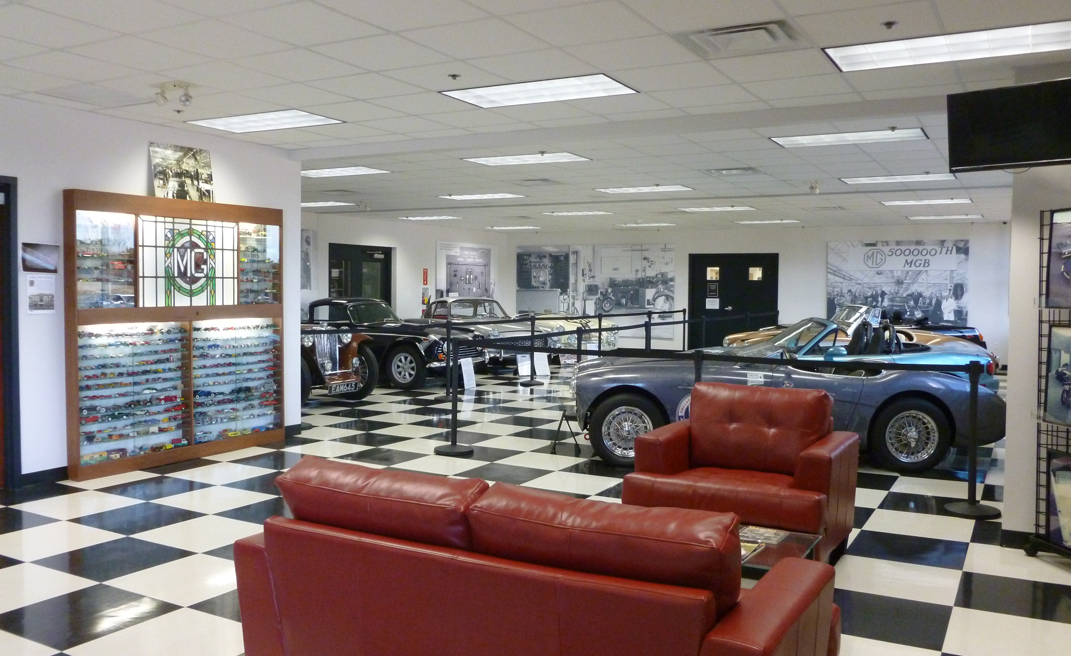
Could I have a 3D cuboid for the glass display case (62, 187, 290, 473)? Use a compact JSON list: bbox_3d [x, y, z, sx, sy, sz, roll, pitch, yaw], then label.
[{"bbox_3d":[-2.942,0.027,7.294,0.172,2.161,1.980,2,3,32],"label":"glass display case"}]

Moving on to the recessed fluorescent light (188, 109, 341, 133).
[{"bbox_3d":[-2.201,-1.696,7.061,1.220,0.070,0.610,2,3,31],"label":"recessed fluorescent light"}]

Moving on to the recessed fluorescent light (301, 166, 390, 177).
[{"bbox_3d":[-2.352,-1.861,10.255,1.220,0.070,0.610,2,3,31],"label":"recessed fluorescent light"}]

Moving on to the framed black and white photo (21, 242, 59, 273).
[{"bbox_3d":[-3.616,-0.510,6.340,0.015,0.213,0.275,2,3,32],"label":"framed black and white photo"}]

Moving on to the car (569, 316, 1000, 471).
[{"bbox_3d":[2.213,0.570,7.742,3.750,1.140,1.550,1,3,3],"label":"car"}]

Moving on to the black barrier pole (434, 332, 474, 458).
[{"bbox_3d":[-0.717,0.581,7.703,0.353,1.071,0.353,1,3,0],"label":"black barrier pole"}]

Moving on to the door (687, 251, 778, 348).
[{"bbox_3d":[4.187,-0.456,18.482,1.950,2.241,0.101,2,3,28],"label":"door"}]

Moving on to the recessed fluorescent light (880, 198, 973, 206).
[{"bbox_3d":[5.722,-1.838,12.683,1.212,0.061,0.606,2,3,28],"label":"recessed fluorescent light"}]

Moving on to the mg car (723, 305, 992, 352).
[{"bbox_3d":[4.988,0.273,13.540,3.960,1.220,1.500,1,3,-2],"label":"mg car"}]

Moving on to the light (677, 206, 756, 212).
[{"bbox_3d":[2.979,-1.952,14.032,1.210,0.080,0.600,2,3,30],"label":"light"}]

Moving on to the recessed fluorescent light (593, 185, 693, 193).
[{"bbox_3d":[1.471,-1.884,11.662,1.220,0.070,0.610,2,3,31],"label":"recessed fluorescent light"}]

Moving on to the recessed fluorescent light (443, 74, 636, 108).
[{"bbox_3d":[0.020,-1.562,5.714,1.212,0.071,0.606,2,3,28],"label":"recessed fluorescent light"}]

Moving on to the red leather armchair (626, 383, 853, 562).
[{"bbox_3d":[1.166,0.813,4.887,1.071,0.919,0.970,2,3,29],"label":"red leather armchair"}]

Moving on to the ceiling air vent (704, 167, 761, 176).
[{"bbox_3d":[2.196,-1.747,9.615,0.590,0.070,0.590,2,3,28],"label":"ceiling air vent"}]

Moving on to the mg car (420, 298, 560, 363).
[{"bbox_3d":[-1.101,0.090,15.938,1.535,1.262,3.939,-1,3,-33],"label":"mg car"}]

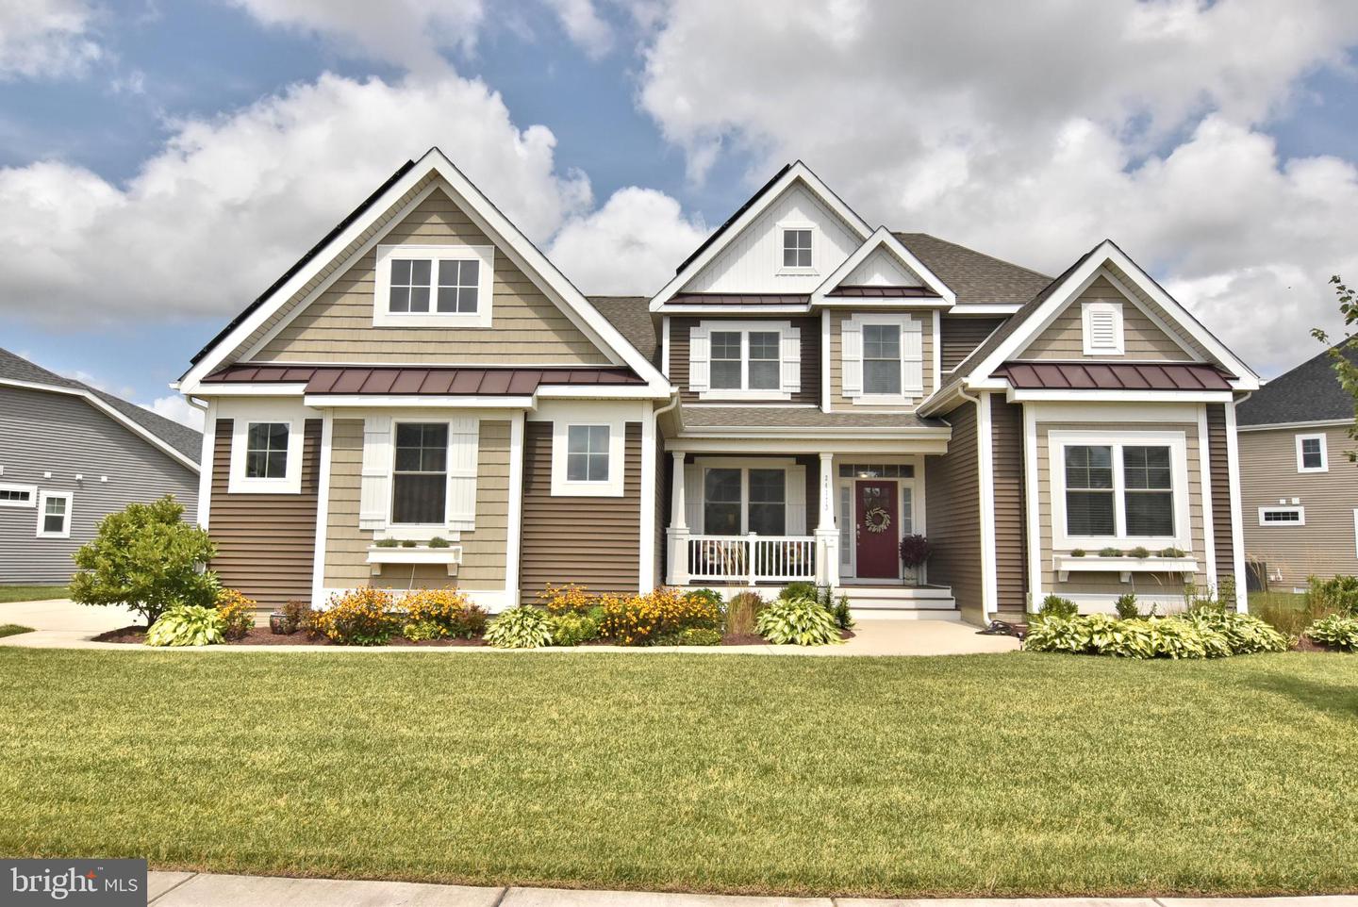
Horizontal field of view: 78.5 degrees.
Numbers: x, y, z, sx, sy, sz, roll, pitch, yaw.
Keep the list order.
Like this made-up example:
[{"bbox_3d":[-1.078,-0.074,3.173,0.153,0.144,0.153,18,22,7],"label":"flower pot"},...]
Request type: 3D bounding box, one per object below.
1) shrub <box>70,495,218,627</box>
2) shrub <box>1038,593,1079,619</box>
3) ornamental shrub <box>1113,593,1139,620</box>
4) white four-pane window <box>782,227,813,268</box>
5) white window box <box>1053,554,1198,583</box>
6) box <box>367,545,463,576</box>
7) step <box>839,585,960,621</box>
[{"bbox_3d":[-7.546,1.518,11.754,1.800,1.852,1.780,1,-7,2],"label":"shrub"},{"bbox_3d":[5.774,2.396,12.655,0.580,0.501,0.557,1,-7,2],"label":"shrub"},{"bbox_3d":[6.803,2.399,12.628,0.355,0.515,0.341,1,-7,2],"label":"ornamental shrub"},{"bbox_3d":[2.563,-4.429,17.977,0.664,0.895,0.100,1,-7,2],"label":"white four-pane window"},{"bbox_3d":[6.974,1.808,12.976,2.118,0.422,0.270,1,-7,2],"label":"white window box"},{"bbox_3d":[-3.657,1.494,11.517,1.245,0.409,0.270,1,-7,2],"label":"box"},{"bbox_3d":[3.752,2.598,14.367,2.060,0.515,0.700,1,-7,2],"label":"step"}]

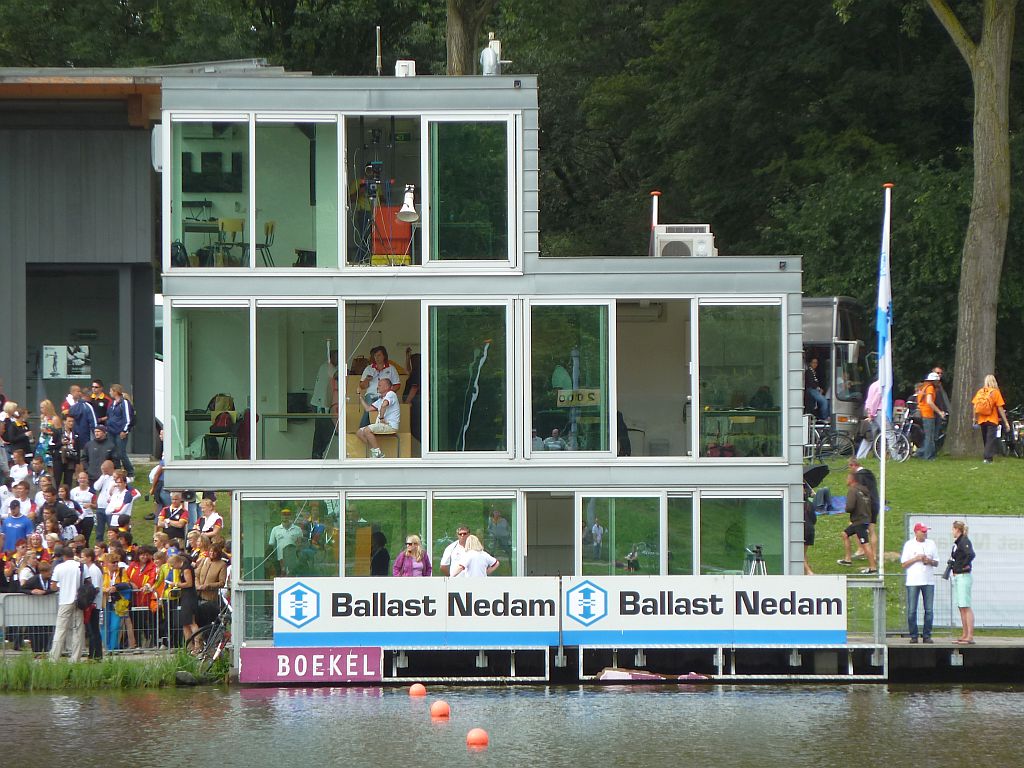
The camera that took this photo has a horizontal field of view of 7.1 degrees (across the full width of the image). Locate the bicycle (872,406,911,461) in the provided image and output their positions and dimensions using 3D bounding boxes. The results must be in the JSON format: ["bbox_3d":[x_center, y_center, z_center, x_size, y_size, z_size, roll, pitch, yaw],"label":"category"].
[{"bbox_3d":[7.807,0.970,159.500,1.720,1.080,0.580,0,-1,-16],"label":"bicycle"}]

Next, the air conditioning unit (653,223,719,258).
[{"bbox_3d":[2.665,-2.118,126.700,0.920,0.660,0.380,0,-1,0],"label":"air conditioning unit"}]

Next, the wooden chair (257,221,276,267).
[{"bbox_3d":[-3.782,-2.037,122.700,0.500,0.800,0.420,0,-1,3],"label":"wooden chair"}]

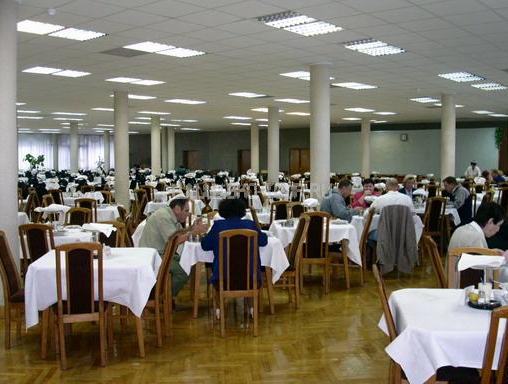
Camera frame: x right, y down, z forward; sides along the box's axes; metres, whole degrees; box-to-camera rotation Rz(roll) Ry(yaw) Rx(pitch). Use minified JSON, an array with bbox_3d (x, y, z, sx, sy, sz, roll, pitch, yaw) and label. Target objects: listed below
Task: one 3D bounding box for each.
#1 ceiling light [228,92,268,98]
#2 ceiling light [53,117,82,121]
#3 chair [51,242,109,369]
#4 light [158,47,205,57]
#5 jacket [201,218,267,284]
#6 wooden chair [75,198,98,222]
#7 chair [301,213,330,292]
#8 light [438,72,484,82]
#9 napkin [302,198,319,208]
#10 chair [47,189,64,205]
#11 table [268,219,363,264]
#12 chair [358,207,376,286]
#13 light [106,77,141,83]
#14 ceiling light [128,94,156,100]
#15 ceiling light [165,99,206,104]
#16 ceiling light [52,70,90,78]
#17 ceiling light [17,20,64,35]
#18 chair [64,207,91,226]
[{"bbox_3d":[-0.167,-2.494,14.408,0.570,0.070,1.150,3,4,41],"label":"ceiling light"},{"bbox_3d":[-7.438,-2.943,22.599,0.570,0.070,1.150,3,4,41],"label":"ceiling light"},{"bbox_3d":[-1.366,0.851,4.489,0.420,0.980,0.500,-1,4,-14],"label":"chair"},{"bbox_3d":[-1.085,-2.070,8.328,0.590,0.070,0.590,3,5,40],"label":"light"},{"bbox_3d":[-0.193,0.567,5.309,0.600,0.650,0.420,0,3,-7],"label":"jacket"},{"bbox_3d":[-2.771,0.615,9.572,0.420,1.010,0.510,0,3,2],"label":"wooden chair"},{"bbox_3d":[0.770,0.752,7.237,0.420,1.010,0.510,0,3,-3],"label":"chair"},{"bbox_3d":[4.154,-2.307,11.226,0.570,0.070,1.150,3,4,41],"label":"light"},{"bbox_3d":[0.786,0.157,7.761,0.250,0.120,0.230,0,3,0],"label":"napkin"},{"bbox_3d":[-4.051,0.413,11.692,0.450,0.980,0.530,1,4,13],"label":"chair"},{"bbox_3d":[0.779,0.670,7.454,1.060,0.500,1.020,0,3,0],"label":"table"},{"bbox_3d":[1.252,0.678,7.210,0.520,0.990,0.450,1,4,17],"label":"chair"},{"bbox_3d":[-2.952,-2.566,12.812,0.660,0.080,0.660,3,4,40],"label":"light"},{"bbox_3d":[-3.212,-2.786,16.484,0.660,0.080,0.660,3,4,40],"label":"ceiling light"},{"bbox_3d":[-1.925,-2.563,15.913,0.580,0.070,1.170,3,5,40],"label":"ceiling light"},{"bbox_3d":[-3.362,-2.172,10.353,0.590,0.070,0.590,3,5,40],"label":"ceiling light"},{"bbox_3d":[-2.960,-2.255,7.614,0.660,0.080,0.660,3,4,40],"label":"ceiling light"},{"bbox_3d":[-2.259,0.702,6.861,0.450,0.990,0.520,1,3,12],"label":"chair"}]

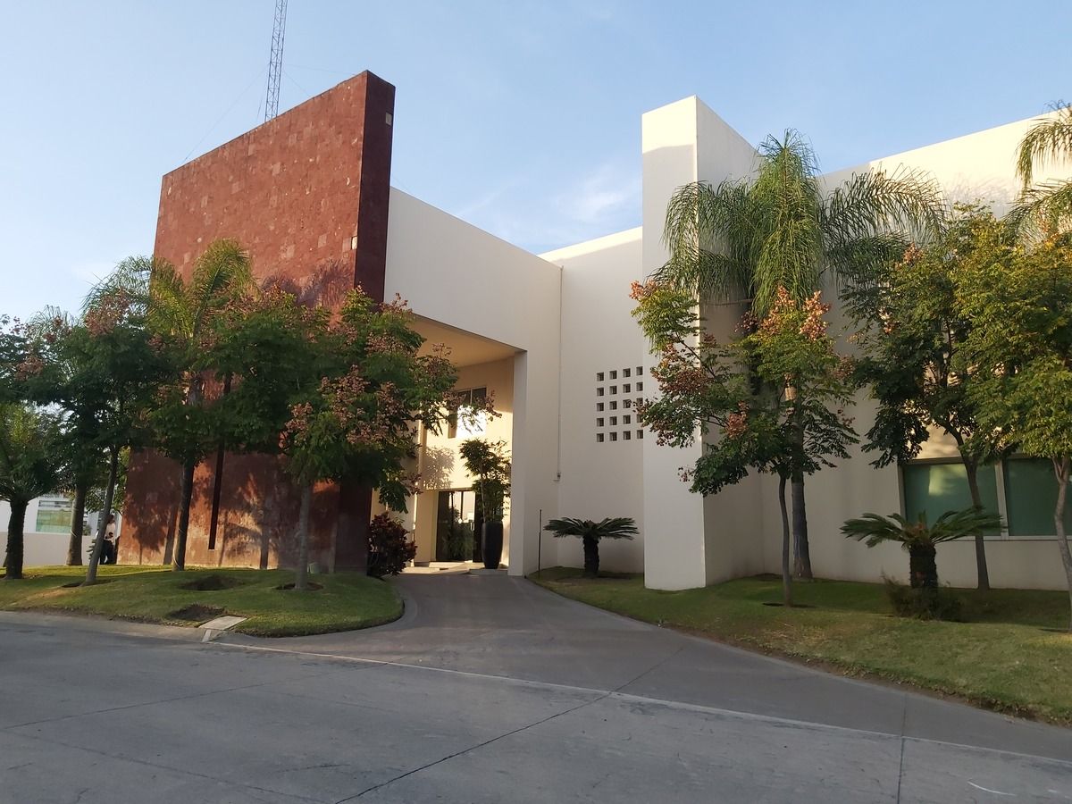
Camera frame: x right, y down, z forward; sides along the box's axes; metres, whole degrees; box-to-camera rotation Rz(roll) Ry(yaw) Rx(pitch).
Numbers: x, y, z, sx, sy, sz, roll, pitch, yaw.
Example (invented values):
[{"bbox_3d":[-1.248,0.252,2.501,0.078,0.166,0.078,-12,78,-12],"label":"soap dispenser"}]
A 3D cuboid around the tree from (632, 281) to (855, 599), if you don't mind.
[{"bbox_3d":[3.942,0.641,15.176,4.140,6.130,4.030,1,-11,0],"label":"tree"}]

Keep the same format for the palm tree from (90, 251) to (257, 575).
[{"bbox_3d":[-9.931,-0.055,21.493,4.400,8.960,4.320,1,-11,0],"label":"palm tree"}]

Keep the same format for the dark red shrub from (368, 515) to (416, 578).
[{"bbox_3d":[-3.370,3.329,18.670,1.100,1.490,1.100,1,-11,0],"label":"dark red shrub"}]

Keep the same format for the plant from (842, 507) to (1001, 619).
[{"bbox_3d":[6.431,2.668,13.419,2.600,1.800,2.500,1,-11,0],"label":"plant"}]

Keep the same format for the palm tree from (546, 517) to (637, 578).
[{"bbox_3d":[1.388,3.713,20.688,2.340,1.510,2.300,1,-11,0],"label":"palm tree"}]

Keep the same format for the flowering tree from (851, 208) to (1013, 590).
[{"bbox_3d":[8.256,-0.277,16.709,3.390,8.110,3.070,1,-11,0],"label":"flowering tree"}]

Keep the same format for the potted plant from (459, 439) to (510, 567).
[{"bbox_3d":[-1.466,2.881,23.107,1.460,3.720,1.440,1,-11,0],"label":"potted plant"}]

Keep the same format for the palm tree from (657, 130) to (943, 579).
[{"bbox_3d":[6.316,-1.372,18.986,6.710,10.850,5.380,1,-11,0],"label":"palm tree"}]

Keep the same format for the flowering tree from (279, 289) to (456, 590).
[{"bbox_3d":[-3.256,0.621,15.531,3.460,5.830,3.460,1,-11,0],"label":"flowering tree"}]

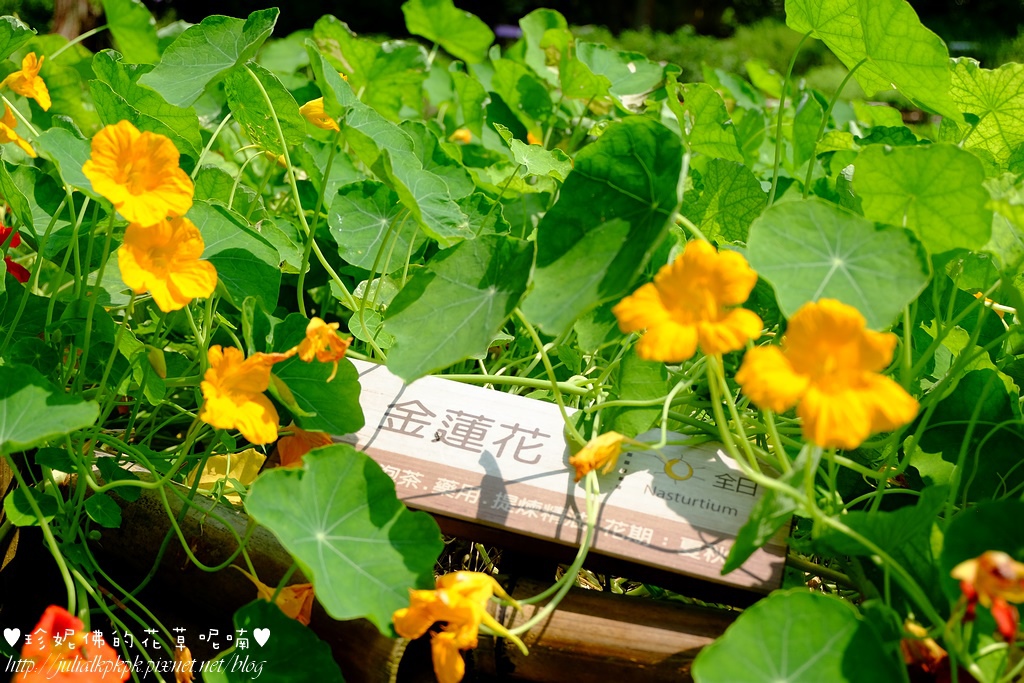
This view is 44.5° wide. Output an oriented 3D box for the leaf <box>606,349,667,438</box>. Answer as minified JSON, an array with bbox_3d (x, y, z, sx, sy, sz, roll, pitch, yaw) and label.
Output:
[{"bbox_3d":[0.074,0.029,0.740,0.038,0.060,0.014,4,-20,14],"label":"leaf"}]

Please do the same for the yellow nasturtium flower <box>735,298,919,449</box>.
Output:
[{"bbox_3d":[0.112,0.011,0.445,0.062,0.051,0.038,2,4,4],"label":"yellow nasturtium flower"}]

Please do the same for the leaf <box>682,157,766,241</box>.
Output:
[{"bbox_3d":[0.124,-0.082,0.740,0.053,0.052,0.018,3,6,8],"label":"leaf"}]

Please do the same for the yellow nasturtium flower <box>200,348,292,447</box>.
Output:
[{"bbox_3d":[-0.142,0.029,0.670,0.043,0.050,0.034,16,15,39],"label":"yellow nasturtium flower"}]

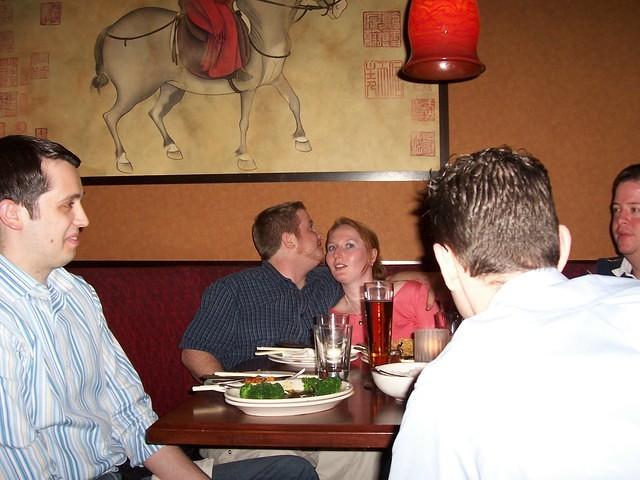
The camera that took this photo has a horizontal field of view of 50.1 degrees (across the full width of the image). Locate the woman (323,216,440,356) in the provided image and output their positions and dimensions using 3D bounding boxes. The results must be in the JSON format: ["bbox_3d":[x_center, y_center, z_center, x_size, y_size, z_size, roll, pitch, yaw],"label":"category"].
[{"bbox_3d":[0.180,0.505,2.120,0.500,1.160,0.750,0,1,3],"label":"woman"}]

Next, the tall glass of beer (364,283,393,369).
[{"bbox_3d":[0.161,0.226,1.855,0.081,0.224,0.081,-1,1,0],"label":"tall glass of beer"}]

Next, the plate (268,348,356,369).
[{"bbox_3d":[-0.020,0.326,1.860,0.250,0.026,0.250,-1,1,0],"label":"plate"}]

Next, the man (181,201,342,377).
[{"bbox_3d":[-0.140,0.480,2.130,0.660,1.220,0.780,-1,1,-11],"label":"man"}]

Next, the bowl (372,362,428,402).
[{"bbox_3d":[0.198,0.316,1.505,0.168,0.062,0.168,-1,1,0],"label":"bowl"}]

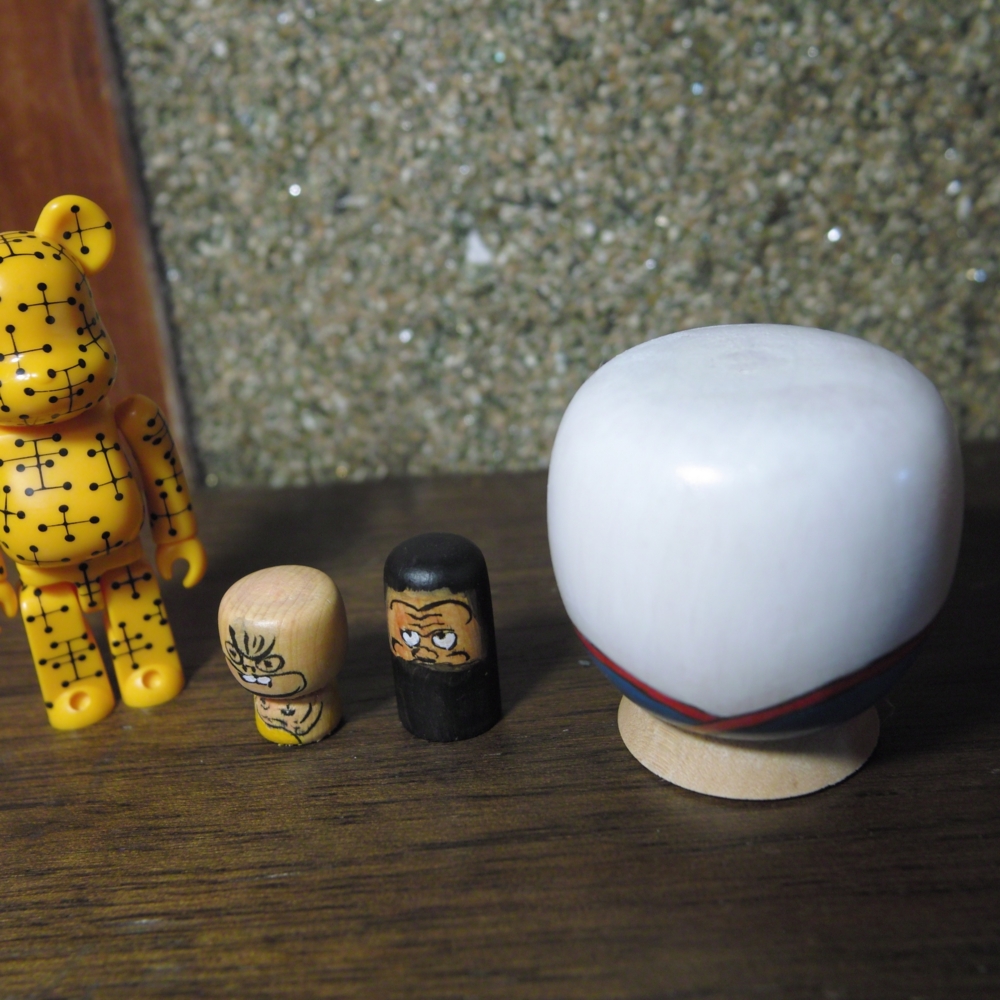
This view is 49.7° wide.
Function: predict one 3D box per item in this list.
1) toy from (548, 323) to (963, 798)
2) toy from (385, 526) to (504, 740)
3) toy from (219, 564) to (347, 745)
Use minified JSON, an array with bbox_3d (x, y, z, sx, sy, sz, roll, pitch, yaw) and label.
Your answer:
[{"bbox_3d":[0.029,0.005,0.129,0.047,0.050,0.047,5,25,23],"label":"toy"},{"bbox_3d":[-0.008,0.017,0.142,0.014,0.025,0.014,0,23,13],"label":"toy"},{"bbox_3d":[-0.028,0.020,0.143,0.016,0.021,0.016,-5,23,2],"label":"toy"}]

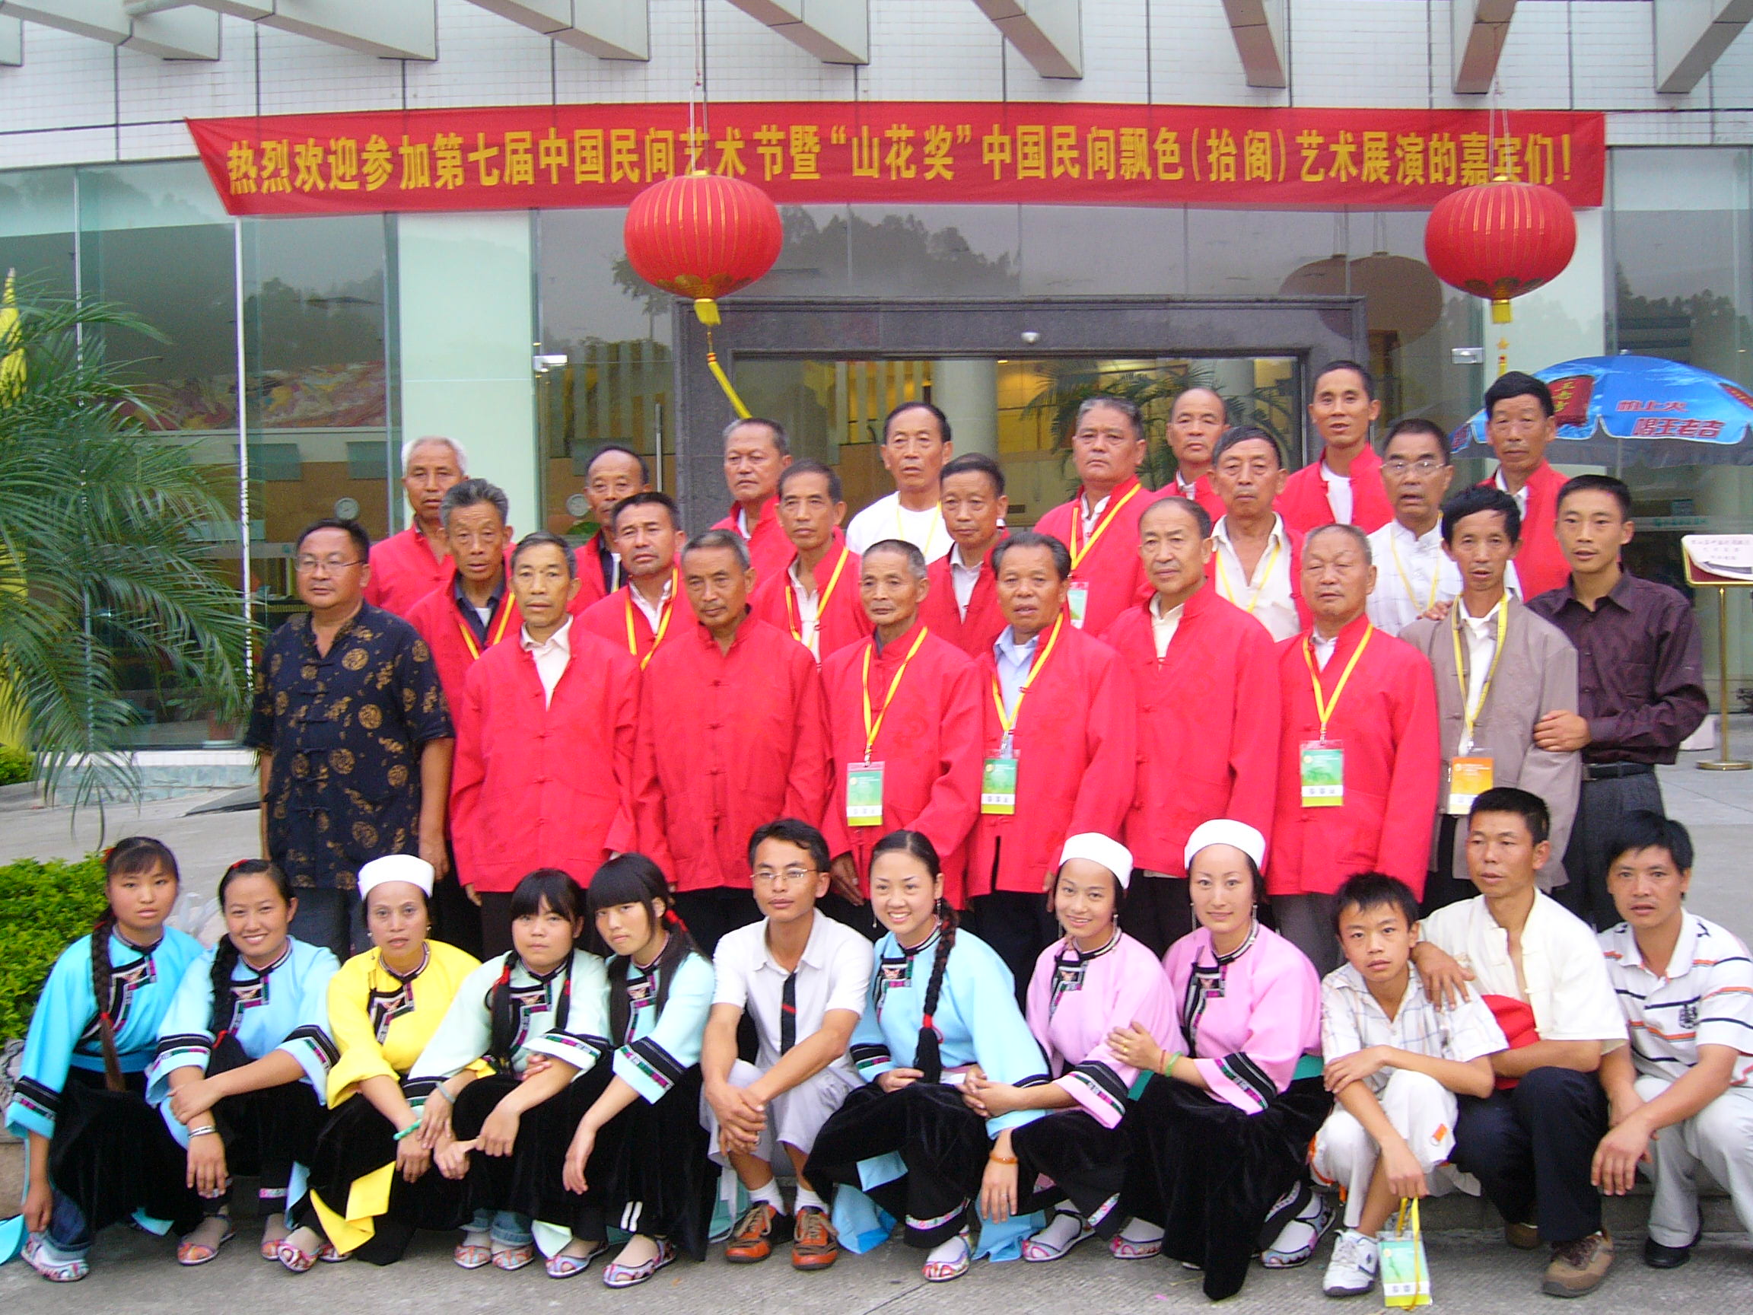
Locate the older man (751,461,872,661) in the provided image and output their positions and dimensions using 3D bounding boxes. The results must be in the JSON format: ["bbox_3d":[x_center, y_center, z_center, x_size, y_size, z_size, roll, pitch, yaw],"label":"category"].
[{"bbox_3d":[-0.172,0.256,5.476,0.490,1.630,0.300,-1,0,7],"label":"older man"}]

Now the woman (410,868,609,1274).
[{"bbox_3d":[-0.878,0.946,4.643,0.460,0.878,0.600,-1,0,2],"label":"woman"}]

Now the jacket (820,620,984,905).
[{"bbox_3d":[0.072,0.268,4.852,0.430,0.720,0.270,-1,0,18],"label":"jacket"}]

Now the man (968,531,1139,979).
[{"bbox_3d":[0.442,0.490,4.950,0.470,1.630,0.310,-1,1,24],"label":"man"}]

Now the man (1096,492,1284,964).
[{"bbox_3d":[0.802,0.421,4.881,0.490,1.658,0.310,-1,0,30],"label":"man"}]

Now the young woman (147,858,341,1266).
[{"bbox_3d":[-1.534,0.947,4.723,0.460,0.902,0.600,-1,0,-3],"label":"young woman"}]

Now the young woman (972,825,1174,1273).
[{"bbox_3d":[0.484,0.890,4.623,0.470,0.936,0.600,-1,0,24],"label":"young woman"}]

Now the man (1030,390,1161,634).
[{"bbox_3d":[0.649,0.095,5.480,0.480,1.670,0.320,-1,1,25],"label":"man"}]

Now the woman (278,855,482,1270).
[{"bbox_3d":[-1.213,0.962,4.740,0.500,0.957,0.600,-1,1,-6],"label":"woman"}]

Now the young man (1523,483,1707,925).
[{"bbox_3d":[1.831,0.389,4.758,0.520,1.682,0.360,-1,0,30],"label":"young man"}]

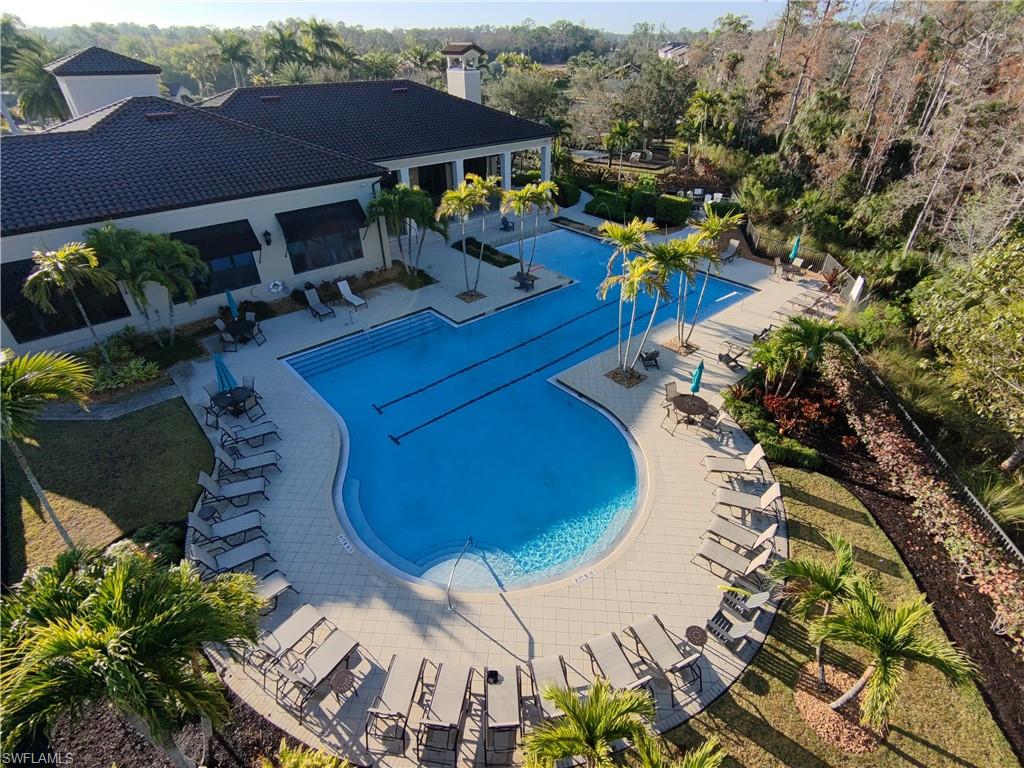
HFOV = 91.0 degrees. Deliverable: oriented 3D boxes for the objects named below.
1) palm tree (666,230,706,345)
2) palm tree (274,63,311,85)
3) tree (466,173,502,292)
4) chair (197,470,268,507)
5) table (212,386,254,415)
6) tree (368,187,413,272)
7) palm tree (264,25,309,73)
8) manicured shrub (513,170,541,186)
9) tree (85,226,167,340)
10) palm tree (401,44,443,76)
[{"bbox_3d":[6.789,-3.729,20.477,1.460,4.850,1.460,1,34,0],"label":"palm tree"},{"bbox_3d":[-23.659,-30.717,56.282,4.500,8.900,4.500,1,34,0],"label":"palm tree"},{"bbox_3d":[-1.304,-7.205,24.523,1.670,5.820,1.670,1,34,0],"label":"tree"},{"bbox_3d":[-7.788,2.875,13.983,1.820,0.880,0.670,-9,36,-14],"label":"chair"},{"bbox_3d":[-10.259,0.740,18.728,1.300,0.730,1.300,0,34,0],"label":"table"},{"bbox_3d":[-6.348,-8.122,27.019,2.500,4.700,2.500,-7,35,-10],"label":"tree"},{"bbox_3d":[-24.800,-33.608,57.243,5.040,11.910,5.040,1,34,0],"label":"palm tree"},{"bbox_3d":[1.446,-19.035,46.484,2.900,1.450,1.300,-5,35,-9],"label":"manicured shrub"},{"bbox_3d":[-16.167,-3.998,21.535,2.800,5.400,2.600,-26,42,-33],"label":"tree"},{"bbox_3d":[-9.956,-32.098,57.069,4.900,10.600,4.900,-5,34,-7],"label":"palm tree"}]

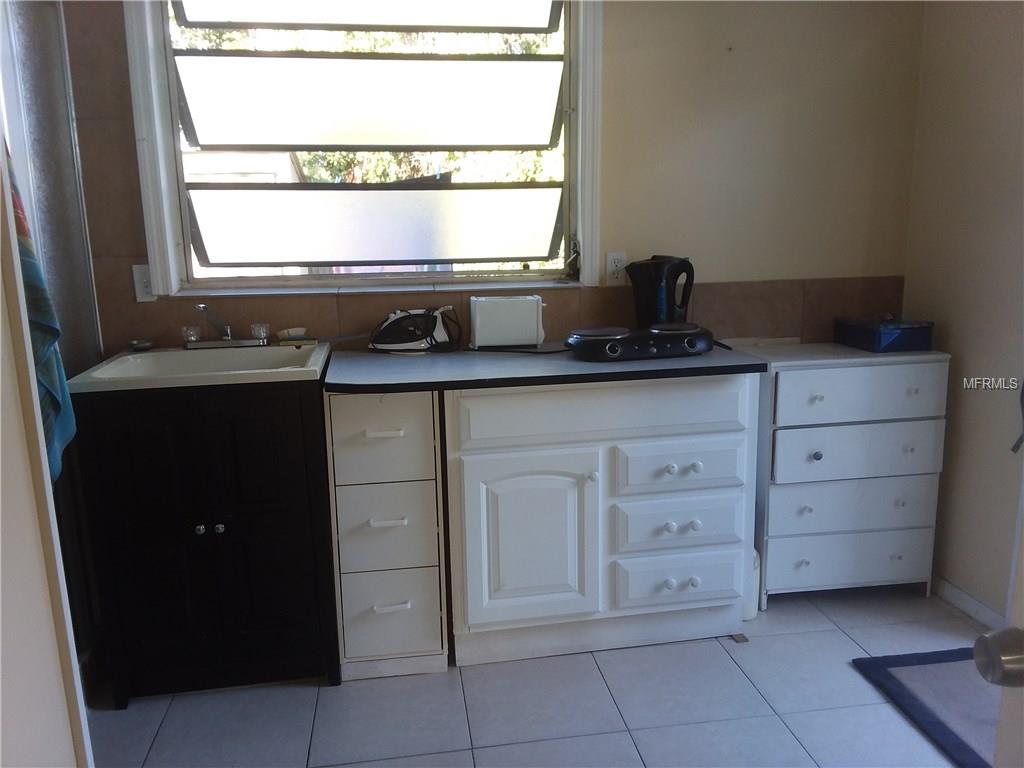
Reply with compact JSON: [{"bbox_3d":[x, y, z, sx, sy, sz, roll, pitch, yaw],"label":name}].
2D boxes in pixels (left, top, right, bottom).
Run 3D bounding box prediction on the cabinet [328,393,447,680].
[{"bbox_3d":[-0.375,0.382,2.449,0.295,0.824,0.526,-3,11,-8],"label":"cabinet"}]

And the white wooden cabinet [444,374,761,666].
[{"bbox_3d":[0.237,0.346,2.554,0.908,0.824,0.539,-3,11,-8],"label":"white wooden cabinet"}]

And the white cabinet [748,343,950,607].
[{"bbox_3d":[1.077,0.292,2.752,0.608,0.817,0.381,-3,11,-8],"label":"white cabinet"}]

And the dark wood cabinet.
[{"bbox_3d":[-0.832,0.382,2.366,0.621,0.876,0.529,-3,11,-8],"label":"dark wood cabinet"}]

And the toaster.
[{"bbox_3d":[-0.014,-0.205,2.660,0.240,0.166,0.123,-3,11,-8],"label":"toaster"}]

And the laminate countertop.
[{"bbox_3d":[0.075,-0.065,2.459,1.229,0.028,0.603,-3,11,-8],"label":"laminate countertop"}]

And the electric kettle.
[{"bbox_3d":[0.486,-0.284,2.664,0.231,0.278,0.160,-2,11,-3],"label":"electric kettle"}]

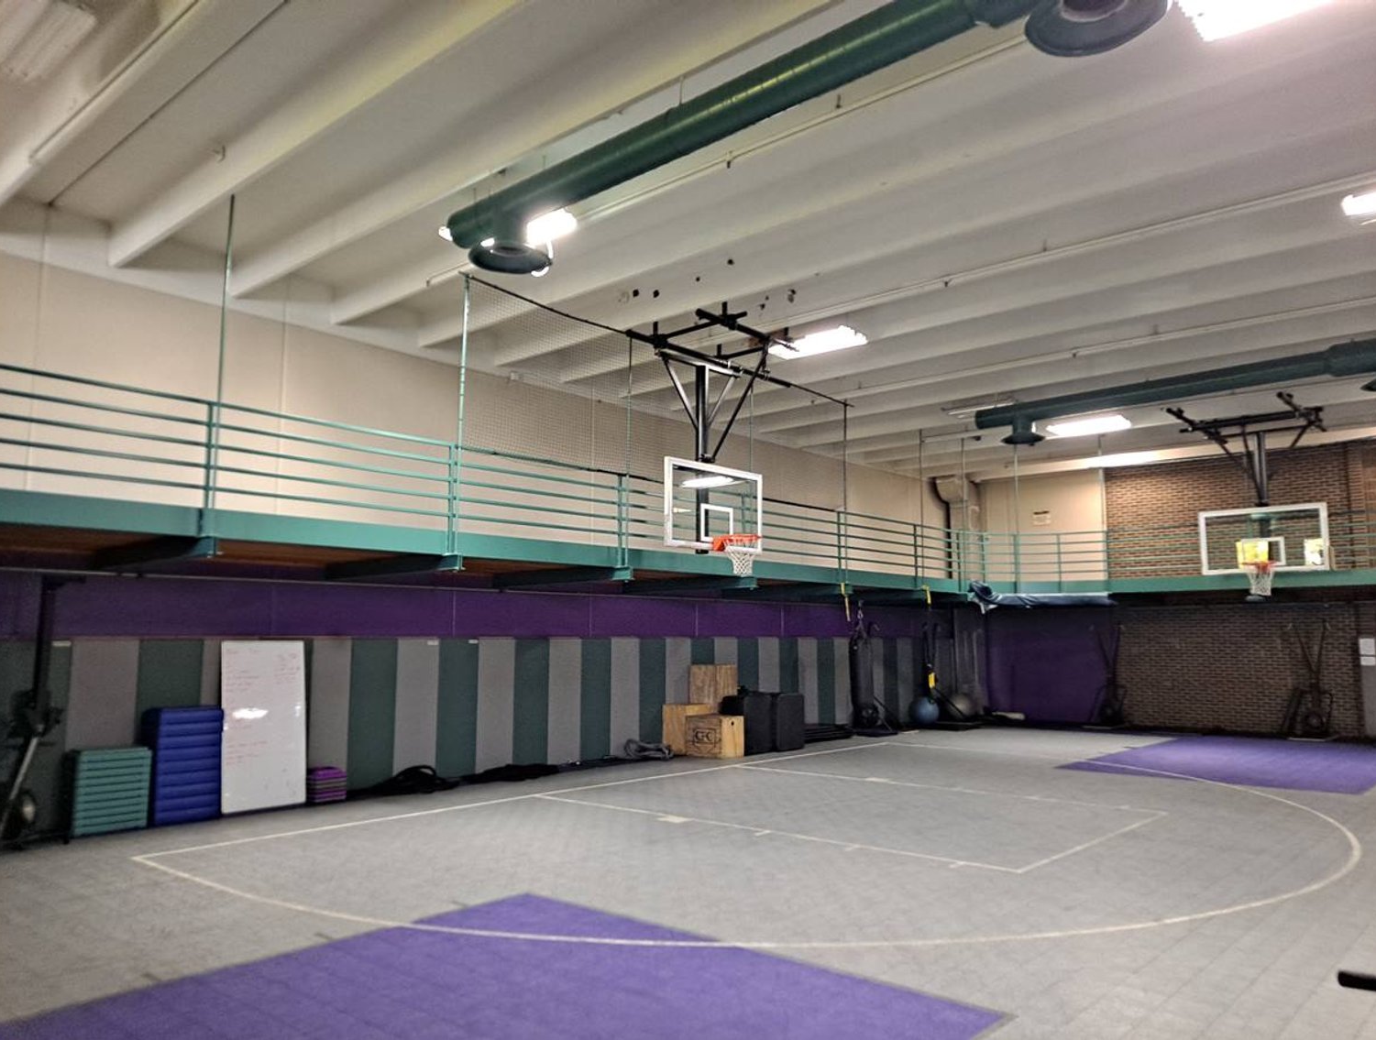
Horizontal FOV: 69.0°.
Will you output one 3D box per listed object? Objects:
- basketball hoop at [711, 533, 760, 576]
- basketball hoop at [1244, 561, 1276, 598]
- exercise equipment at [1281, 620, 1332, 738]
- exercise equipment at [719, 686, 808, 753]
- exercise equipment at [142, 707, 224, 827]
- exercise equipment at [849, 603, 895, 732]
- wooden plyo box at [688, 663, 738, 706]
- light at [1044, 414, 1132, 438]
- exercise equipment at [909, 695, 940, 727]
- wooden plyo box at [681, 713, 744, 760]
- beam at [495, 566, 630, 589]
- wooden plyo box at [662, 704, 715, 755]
[{"bbox_3d":[0.593,0.431,12.195,0.630,0.500,0.480,-6,-9,41],"label":"basketball hoop"},{"bbox_3d":[9.356,0.966,16.345,0.488,0.537,0.567,-6,-9,41],"label":"basketball hoop"},{"bbox_3d":[11.410,2.934,18.490,0.880,2.150,0.900,-6,-9,41],"label":"exercise equipment"},{"bbox_3d":[1.203,3.300,16.364,0.577,0.925,1.622,-6,-9,41],"label":"exercise equipment"},{"bbox_3d":[-5.112,2.467,10.139,0.428,1.104,0.637,-6,-9,41],"label":"exercise equipment"},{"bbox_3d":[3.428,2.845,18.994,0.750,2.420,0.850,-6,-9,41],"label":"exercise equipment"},{"bbox_3d":[0.426,2.729,16.439,0.567,0.677,0.547,-6,-9,41],"label":"wooden plyo box"},{"bbox_3d":[6.946,-1.638,17.496,1.220,0.120,0.500,-6,-9,41],"label":"light"},{"bbox_3d":[4.969,4.002,21.017,0.650,0.650,0.650,-6,-9,41],"label":"exercise equipment"},{"bbox_3d":[0.414,3.367,15.573,0.760,0.610,0.510,-7,-10,44],"label":"wooden plyo box"},{"bbox_3d":[-1.637,0.722,12.725,2.500,0.200,0.130,-6,-9,41],"label":"beam"},{"bbox_3d":[0.035,3.333,15.944,0.610,0.760,0.510,6,-9,-42],"label":"wooden plyo box"}]

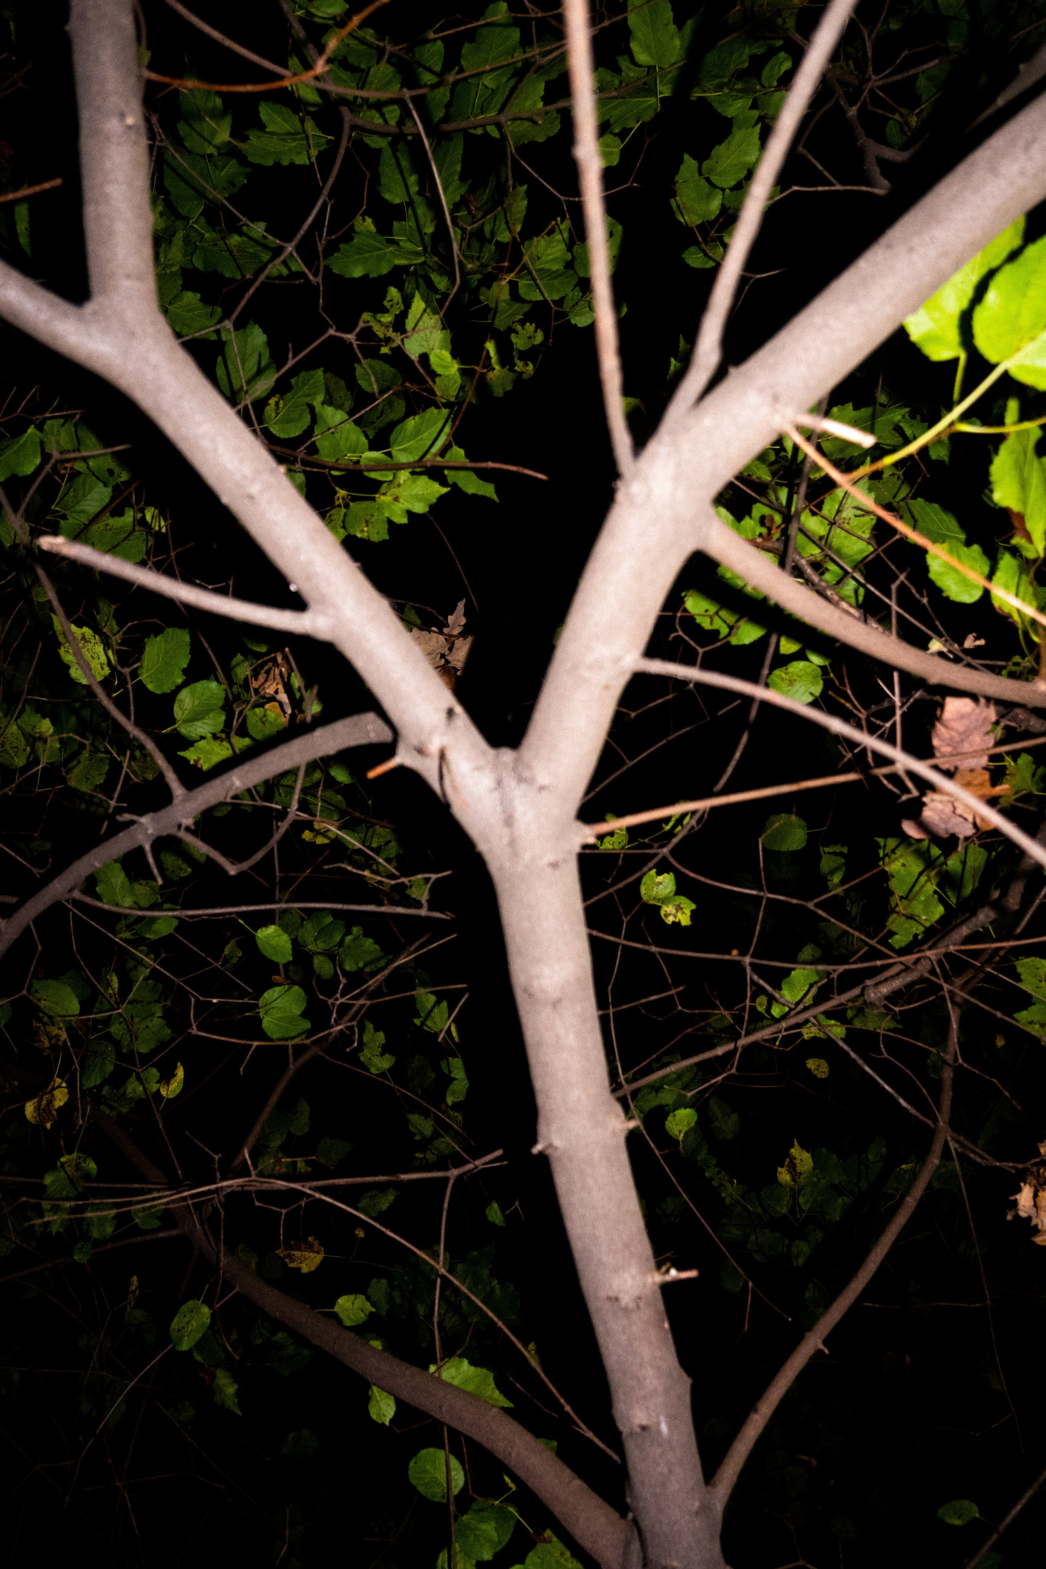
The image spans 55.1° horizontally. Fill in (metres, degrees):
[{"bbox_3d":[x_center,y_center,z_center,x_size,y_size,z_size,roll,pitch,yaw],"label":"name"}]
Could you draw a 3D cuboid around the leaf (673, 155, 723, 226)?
[{"bbox_3d":[0.227,-0.770,1.300,0.064,0.095,0.022,-8,-14,-2],"label":"leaf"}]

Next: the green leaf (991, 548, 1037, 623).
[{"bbox_3d":[0.402,-0.163,0.820,0.038,0.063,0.020,-25,-8,-17],"label":"green leaf"}]

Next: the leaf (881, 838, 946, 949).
[{"bbox_3d":[0.524,0.145,1.350,0.093,0.158,0.026,-6,-20,18],"label":"leaf"}]

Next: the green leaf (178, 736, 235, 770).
[{"bbox_3d":[-0.379,-0.037,1.200,0.068,0.054,0.025,-5,-30,-3],"label":"green leaf"}]

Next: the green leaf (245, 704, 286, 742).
[{"bbox_3d":[-0.385,-0.092,1.500,0.065,0.061,0.018,0,-10,-14],"label":"green leaf"}]

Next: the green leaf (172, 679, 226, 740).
[{"bbox_3d":[-0.447,-0.103,1.380,0.077,0.088,0.022,34,-17,-9],"label":"green leaf"}]

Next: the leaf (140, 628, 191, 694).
[{"bbox_3d":[-0.517,-0.178,1.450,0.072,0.102,0.021,27,-15,-14],"label":"leaf"}]

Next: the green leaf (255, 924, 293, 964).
[{"bbox_3d":[-0.373,0.238,1.500,0.053,0.072,0.016,-41,-8,-24],"label":"green leaf"}]

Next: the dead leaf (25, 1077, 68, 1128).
[{"bbox_3d":[-0.784,0.524,1.650,0.071,0.088,0.021,12,-32,-18],"label":"dead leaf"}]

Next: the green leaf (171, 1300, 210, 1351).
[{"bbox_3d":[-0.432,0.702,1.300,0.049,0.071,0.018,30,-15,9],"label":"green leaf"}]

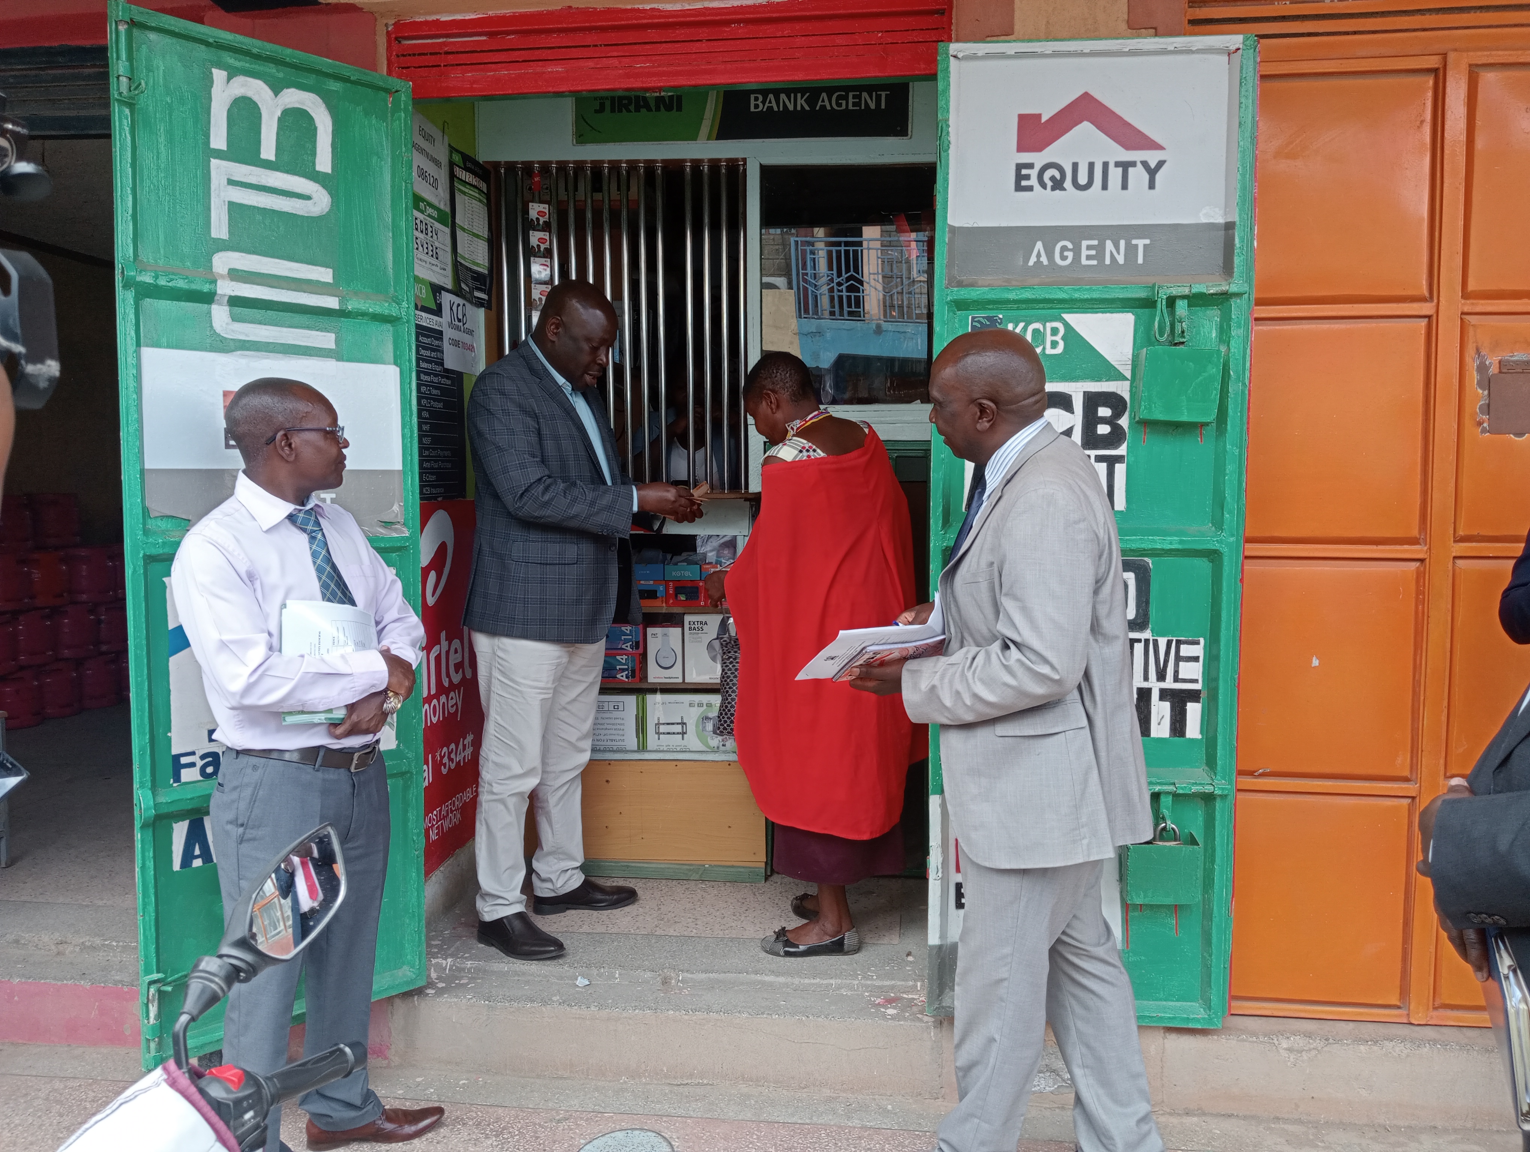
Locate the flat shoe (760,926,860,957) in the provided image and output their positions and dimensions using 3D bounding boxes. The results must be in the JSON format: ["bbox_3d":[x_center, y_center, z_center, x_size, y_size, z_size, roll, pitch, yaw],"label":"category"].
[{"bbox_3d":[0.120,0.949,3.258,0.252,0.070,0.088,0,4,3],"label":"flat shoe"}]

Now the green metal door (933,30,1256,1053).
[{"bbox_3d":[0.704,-0.071,2.736,0.665,2.150,0.050,1,4,5],"label":"green metal door"}]

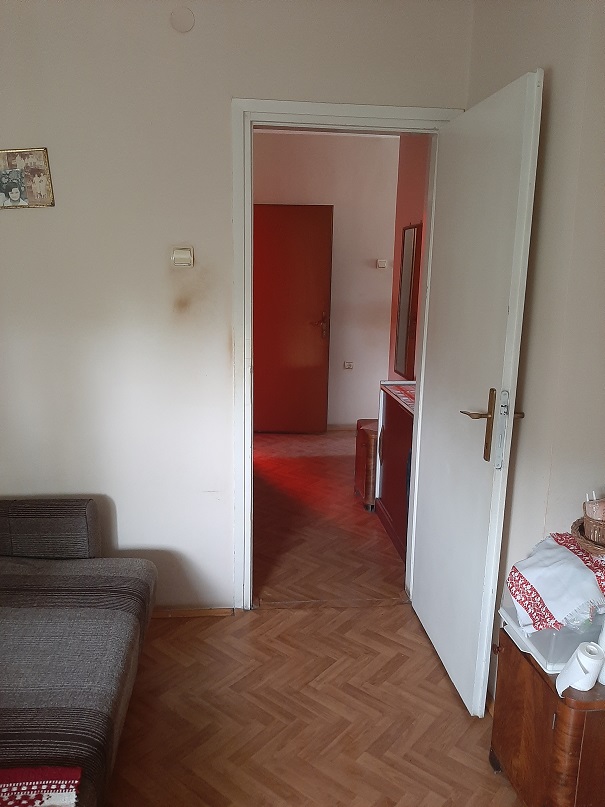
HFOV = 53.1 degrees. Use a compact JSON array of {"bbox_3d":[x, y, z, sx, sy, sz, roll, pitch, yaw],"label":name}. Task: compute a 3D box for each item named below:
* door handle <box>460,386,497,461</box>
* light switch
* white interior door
[{"bbox_3d":[0.543,0.059,1.905,0.060,0.230,0.140,-1,12,-7],"label":"door handle"},{"bbox_3d":[-0.453,-0.554,2.287,0.080,0.077,0.020,0,12,-5],"label":"light switch"},{"bbox_3d":[0.562,0.009,2.152,0.043,1.990,0.715,-1,12,-7],"label":"white interior door"}]

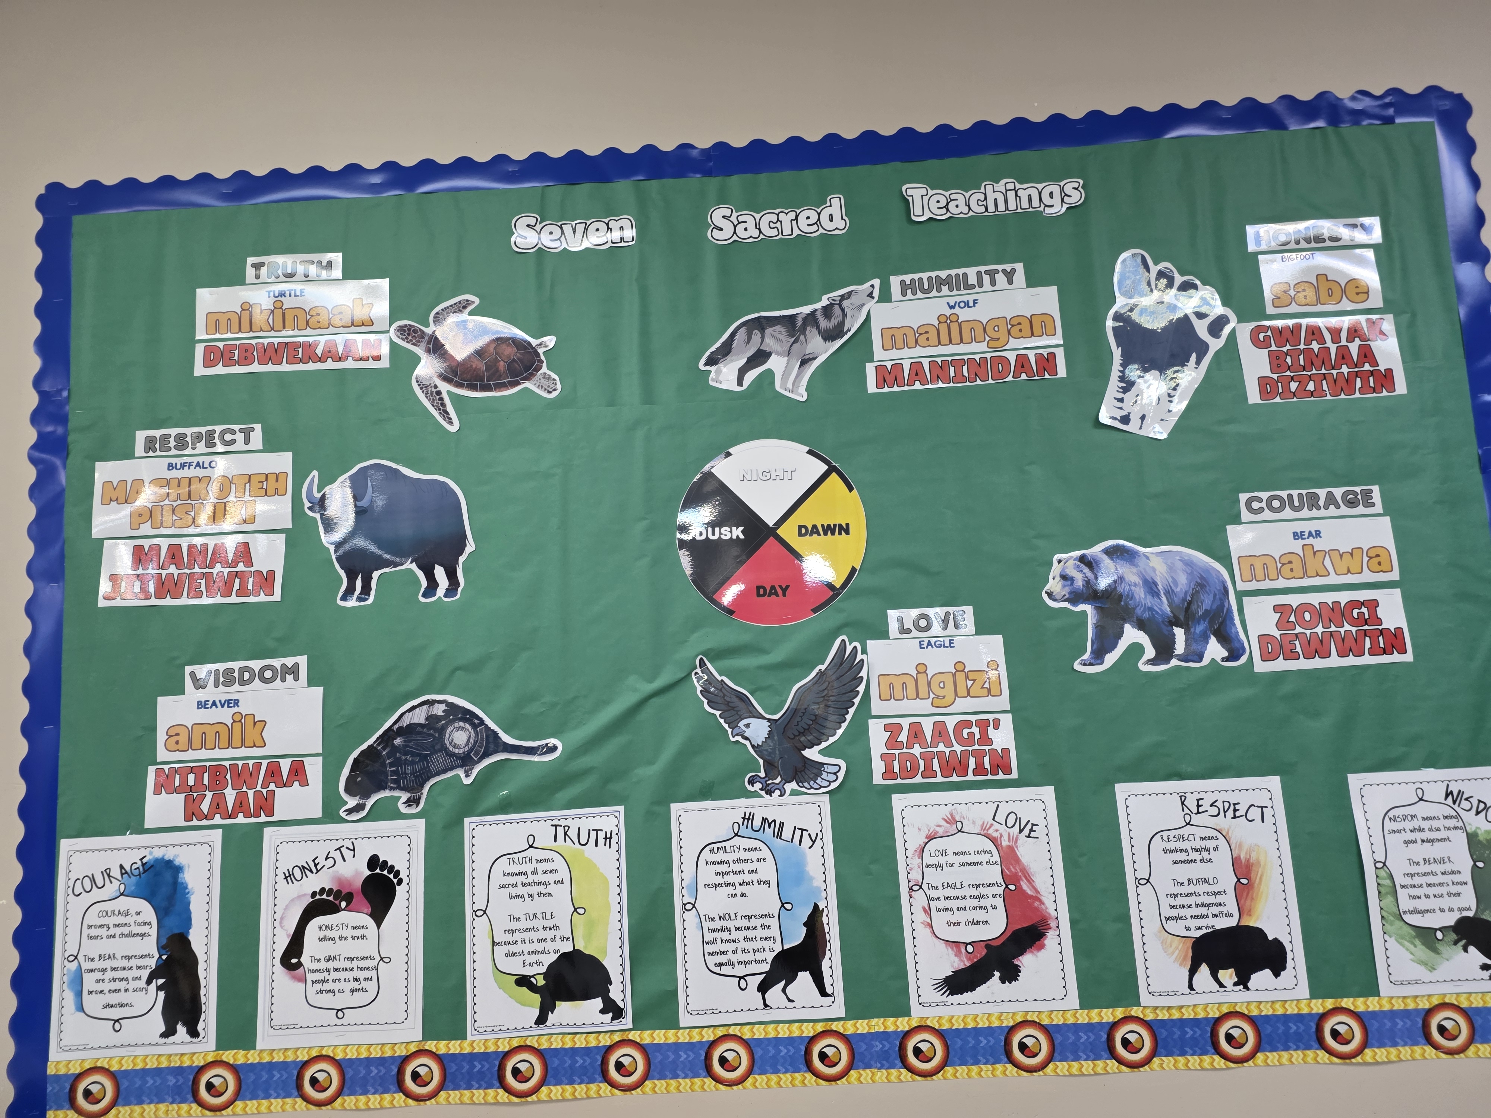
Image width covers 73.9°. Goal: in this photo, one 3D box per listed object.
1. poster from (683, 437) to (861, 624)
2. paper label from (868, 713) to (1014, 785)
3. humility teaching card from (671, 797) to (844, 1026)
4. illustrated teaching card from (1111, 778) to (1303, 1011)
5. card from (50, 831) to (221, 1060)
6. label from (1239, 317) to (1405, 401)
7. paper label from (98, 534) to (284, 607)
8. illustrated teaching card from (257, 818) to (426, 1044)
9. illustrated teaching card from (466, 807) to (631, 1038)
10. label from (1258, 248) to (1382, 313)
[{"bbox_3d":[0.037,-0.039,1.392,0.265,0.265,0.004,-3,-10,0],"label":"poster"},{"bbox_3d":[0.267,0.256,1.335,0.194,0.085,0.004,-3,-10,1],"label":"paper label"},{"bbox_3d":[0.015,0.460,1.302,0.216,0.279,0.004,-3,-10,0],"label":"humility teaching card"},{"bbox_3d":[0.612,0.434,1.300,0.216,0.279,0.004,-3,-11,0],"label":"illustrated teaching card"},{"bbox_3d":[-0.805,0.509,1.310,0.216,0.279,0.004,-4,-11,0],"label":"card"},{"bbox_3d":[0.828,-0.287,1.423,0.226,0.121,0.004,-4,-10,0],"label":"label"},{"bbox_3d":[-0.779,0.017,1.396,0.258,0.096,0.004,-2,-10,1],"label":"paper label"},{"bbox_3d":[-0.533,0.493,1.308,0.216,0.279,0.004,-3,-11,0],"label":"illustrated teaching card"},{"bbox_3d":[-0.261,0.478,1.306,0.216,0.279,0.004,-4,-11,0],"label":"illustrated teaching card"},{"bbox_3d":[0.843,-0.407,1.452,0.169,0.093,0.004,-3,-11,0],"label":"label"}]

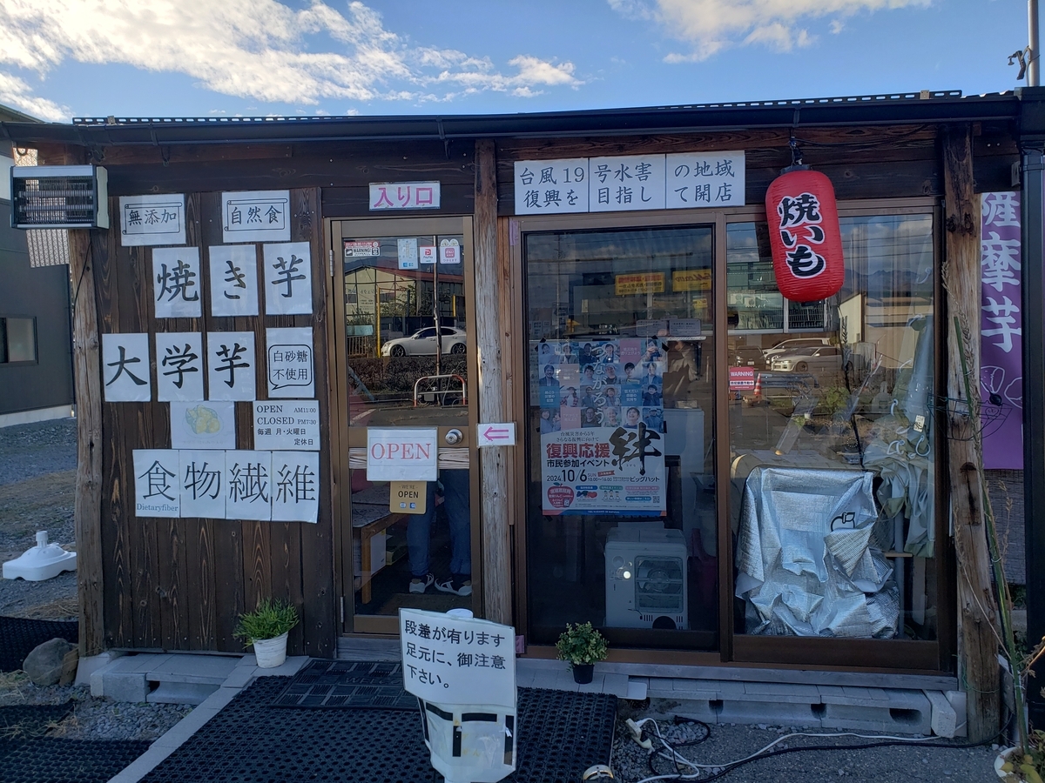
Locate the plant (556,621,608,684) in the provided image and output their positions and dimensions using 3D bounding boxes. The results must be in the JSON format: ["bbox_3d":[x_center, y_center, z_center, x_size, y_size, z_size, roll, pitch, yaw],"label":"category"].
[{"bbox_3d":[0.237,1.032,3.112,0.200,0.214,0.192,-1,1,8],"label":"plant"}]

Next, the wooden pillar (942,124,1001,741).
[{"bbox_3d":[1.645,0.153,2.885,0.119,2.247,0.119,-2,1,8],"label":"wooden pillar"}]

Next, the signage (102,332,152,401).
[{"bbox_3d":[-1.744,-0.104,3.455,0.212,0.300,0.010,-1,2,8],"label":"signage"}]

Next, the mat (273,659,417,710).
[{"bbox_3d":[-0.553,1.159,3.127,0.754,0.012,0.461,-1,1,4],"label":"mat"}]

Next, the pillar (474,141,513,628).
[{"bbox_3d":[-0.120,0.041,3.216,0.108,2.105,0.108,-1,1,8],"label":"pillar"}]

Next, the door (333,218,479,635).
[{"bbox_3d":[-0.489,0.156,3.321,0.622,1.781,0.050,-1,1,8],"label":"door"}]

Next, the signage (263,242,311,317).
[{"bbox_3d":[-1.002,-0.481,3.353,0.212,0.301,0.005,-1,1,8],"label":"signage"}]

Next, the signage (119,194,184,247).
[{"bbox_3d":[-1.615,-0.749,3.430,0.301,0.212,0.005,-1,1,8],"label":"signage"}]

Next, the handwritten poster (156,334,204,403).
[{"bbox_3d":[-1.495,-0.106,3.421,0.212,0.300,0.010,-1,2,8],"label":"handwritten poster"}]

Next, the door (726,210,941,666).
[{"bbox_3d":[1.203,0.195,3.099,0.820,1.807,0.040,-1,2,8],"label":"door"}]

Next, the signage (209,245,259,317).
[{"bbox_3d":[-1.245,-0.476,3.387,0.212,0.301,0.005,-1,1,8],"label":"signage"}]

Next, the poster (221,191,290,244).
[{"bbox_3d":[-1.135,-0.746,3.343,0.300,0.212,0.010,0,2,8],"label":"poster"}]

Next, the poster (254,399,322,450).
[{"bbox_3d":[-1.013,0.148,3.366,0.300,0.212,0.010,-1,2,8],"label":"poster"}]

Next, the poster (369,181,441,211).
[{"bbox_3d":[-0.486,-0.809,3.254,0.301,0.115,0.008,0,2,8],"label":"poster"}]

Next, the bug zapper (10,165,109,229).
[{"bbox_3d":[-2.003,-0.841,3.405,0.390,0.253,0.085,-3,1,4],"label":"bug zapper"}]

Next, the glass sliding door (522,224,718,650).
[{"bbox_3d":[0.411,0.202,3.249,0.813,1.754,0.040,-1,2,8],"label":"glass sliding door"}]

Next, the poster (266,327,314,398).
[{"bbox_3d":[-0.992,-0.122,3.352,0.212,0.300,0.010,-1,2,8],"label":"poster"}]

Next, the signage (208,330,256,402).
[{"bbox_3d":[-1.259,-0.108,3.399,0.212,0.301,0.005,-1,1,8],"label":"signage"}]

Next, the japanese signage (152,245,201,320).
[{"bbox_3d":[-1.501,-0.471,3.406,0.212,0.300,0.010,-1,2,8],"label":"japanese signage"}]

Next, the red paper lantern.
[{"bbox_3d":[1.028,-0.567,2.854,0.240,0.495,0.240,-6,2,20],"label":"red paper lantern"}]

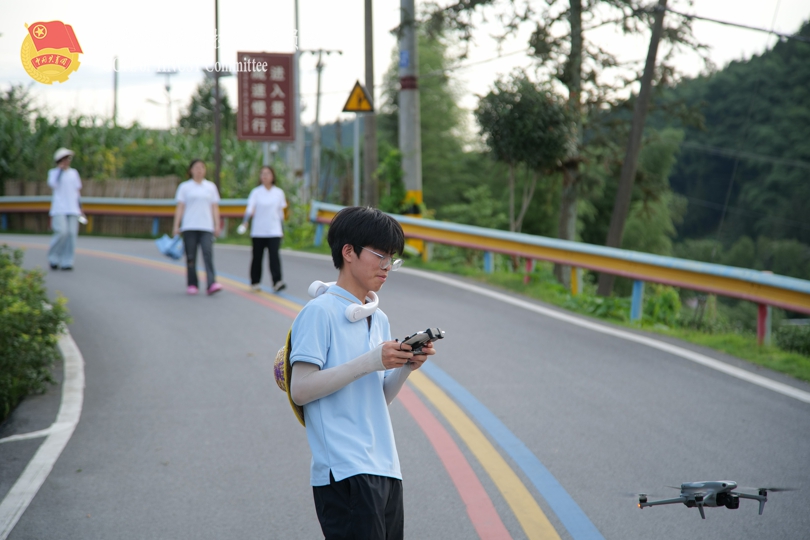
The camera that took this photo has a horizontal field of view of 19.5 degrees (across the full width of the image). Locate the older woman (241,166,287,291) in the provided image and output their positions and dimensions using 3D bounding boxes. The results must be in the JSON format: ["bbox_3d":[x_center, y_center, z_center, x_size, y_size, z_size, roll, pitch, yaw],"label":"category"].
[{"bbox_3d":[-1.725,-0.501,29.000,0.560,1.550,0.450,0,2,-6],"label":"older woman"}]

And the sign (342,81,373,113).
[{"bbox_3d":[-0.792,-2.938,40.000,0.620,0.540,0.060,1,2,30],"label":"sign"}]

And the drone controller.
[{"bbox_3d":[0.043,0.212,7.050,0.160,0.065,0.155,-28,-12,22],"label":"drone controller"}]

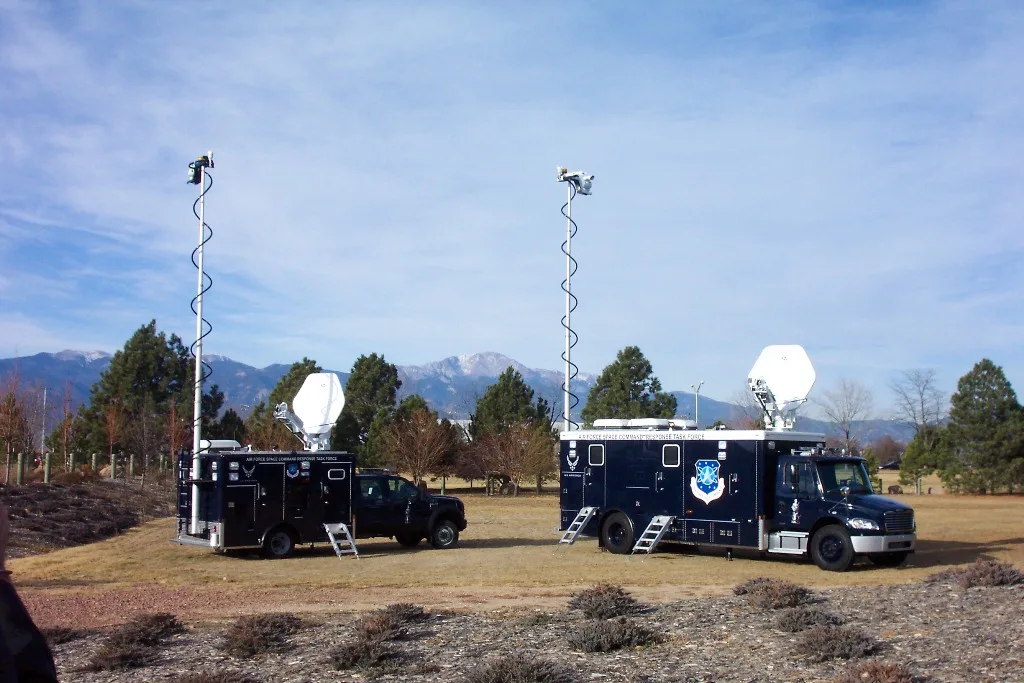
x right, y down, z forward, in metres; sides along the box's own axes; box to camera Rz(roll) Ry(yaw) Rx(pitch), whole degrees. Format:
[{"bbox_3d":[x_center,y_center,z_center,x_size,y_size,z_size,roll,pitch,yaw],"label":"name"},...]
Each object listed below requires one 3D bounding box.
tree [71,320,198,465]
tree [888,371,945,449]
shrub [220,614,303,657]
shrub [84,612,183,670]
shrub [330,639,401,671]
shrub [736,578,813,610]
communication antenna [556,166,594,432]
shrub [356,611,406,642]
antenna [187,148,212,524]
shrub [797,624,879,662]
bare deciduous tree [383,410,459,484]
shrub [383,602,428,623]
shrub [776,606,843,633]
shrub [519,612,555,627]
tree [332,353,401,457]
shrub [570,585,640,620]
[{"bbox_3d":[-23.373,3.787,83.000,8.070,10.181,7.828,1,-5,0],"label":"tree"},{"bbox_3d":[27.736,5.853,91.000,4.000,8.100,4.000,0,-5,0],"label":"tree"},{"bbox_3d":[-3.279,3.848,17.500,1.080,0.470,0.950,0,-5,0],"label":"shrub"},{"bbox_3d":[-4.020,3.186,14.200,1.083,0.577,1.200,1,-5,0],"label":"shrub"},{"bbox_3d":[-1.775,3.793,16.200,0.840,0.320,0.750,0,-5,0],"label":"shrub"},{"bbox_3d":[4.205,4.068,21.500,1.240,0.430,1.050,0,-5,0],"label":"shrub"},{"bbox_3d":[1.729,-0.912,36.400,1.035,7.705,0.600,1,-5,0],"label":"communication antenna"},{"bbox_3d":[-1.562,3.411,16.000,0.598,0.363,0.600,1,-5,0],"label":"shrub"},{"bbox_3d":[-7.934,0.025,33.900,0.600,9.700,0.500,0,-5,0],"label":"antenna"},{"bbox_3d":[3.384,3.140,13.900,0.853,0.369,0.800,1,-5,0],"label":"shrub"},{"bbox_3d":[-5.535,6.522,80.000,4.428,5.026,4.295,1,-5,0],"label":"bare deciduous tree"},{"bbox_3d":[-1.689,4.297,21.200,0.730,0.270,0.650,0,-5,0],"label":"shrub"},{"bbox_3d":[4.147,3.888,18.700,0.900,0.300,0.750,0,-5,0],"label":"shrub"},{"bbox_3d":[0.376,4.263,20.500,0.540,0.190,0.450,0,-5,0],"label":"shrub"},{"bbox_3d":[-9.642,5.200,88.000,4.800,8.900,4.800,0,-5,0],"label":"tree"},{"bbox_3d":[1.245,3.514,18.000,0.969,0.455,0.900,1,-5,0],"label":"shrub"}]

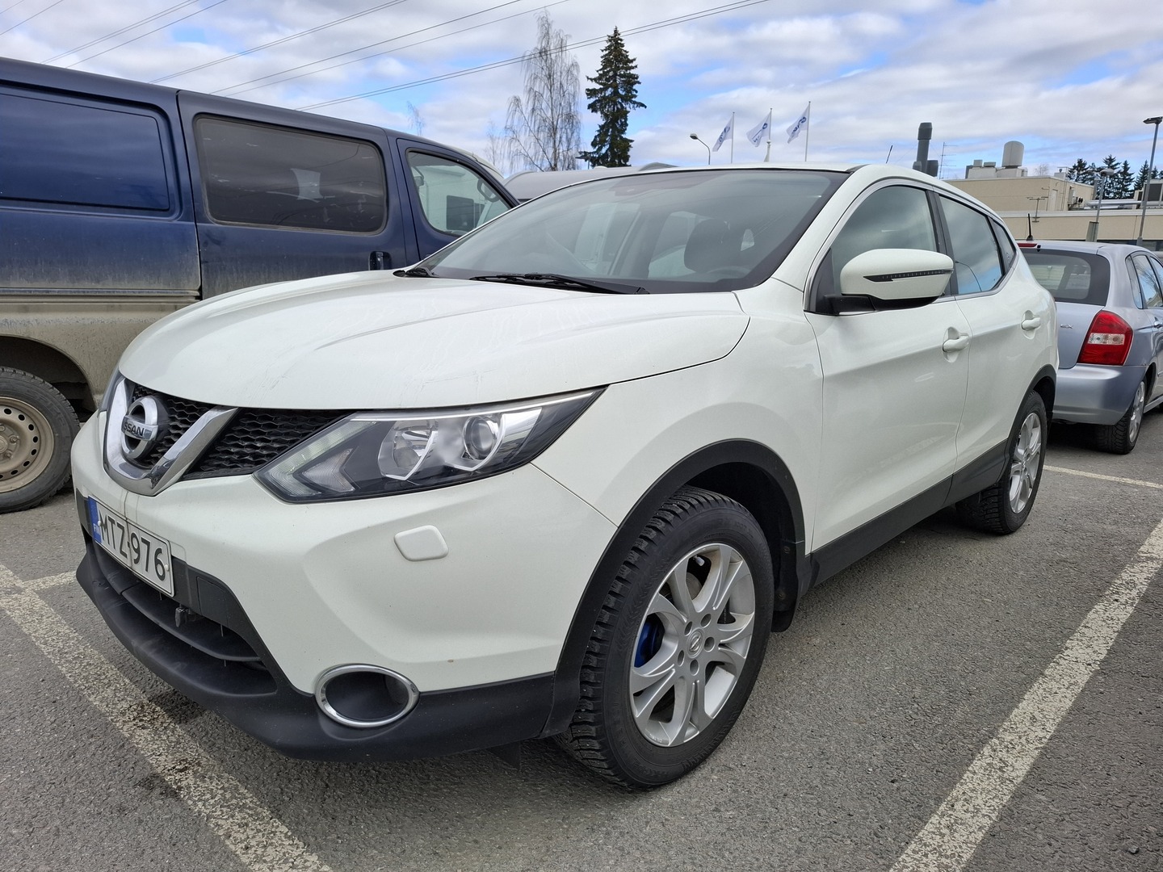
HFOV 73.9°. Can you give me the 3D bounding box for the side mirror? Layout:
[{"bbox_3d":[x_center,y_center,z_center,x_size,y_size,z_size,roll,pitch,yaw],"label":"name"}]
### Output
[{"bbox_3d":[0.869,-0.453,2.131,0.235,0.160,0.190,12,16,42],"label":"side mirror"}]

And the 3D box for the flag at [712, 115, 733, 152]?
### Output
[{"bbox_3d":[7.662,-16.384,41.909,1.192,1.912,0.500,3,12,9],"label":"flag"}]

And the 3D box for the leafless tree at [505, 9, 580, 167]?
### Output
[{"bbox_3d":[-2.592,-19.240,53.120,5.137,18.146,5.137,1,12,-3],"label":"leafless tree"}]

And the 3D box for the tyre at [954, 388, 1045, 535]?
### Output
[{"bbox_3d":[2.035,0.112,3.722,0.225,0.685,0.685,12,16,42],"label":"tyre"}]

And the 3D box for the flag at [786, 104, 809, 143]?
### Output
[{"bbox_3d":[10.950,-15.861,39.214,1.319,1.923,0.500,4,12,14],"label":"flag"}]

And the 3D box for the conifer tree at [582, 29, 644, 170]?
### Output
[{"bbox_3d":[2.223,-18.738,53.262,4.196,17.322,4.196,2,12,2],"label":"conifer tree"}]

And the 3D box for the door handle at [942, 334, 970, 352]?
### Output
[{"bbox_3d":[1.284,-0.322,2.660,0.050,0.045,0.230,12,16,42],"label":"door handle"}]

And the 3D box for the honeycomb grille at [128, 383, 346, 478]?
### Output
[{"bbox_3d":[-0.863,-0.021,1.726,1.000,0.200,0.220,12,16,42],"label":"honeycomb grille"}]

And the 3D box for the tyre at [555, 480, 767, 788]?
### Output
[{"bbox_3d":[0.201,0.460,1.847,0.225,0.685,0.685,12,16,42],"label":"tyre"}]

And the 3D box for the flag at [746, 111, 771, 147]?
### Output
[{"bbox_3d":[9.371,-16.268,40.873,1.427,1.865,0.500,4,12,11],"label":"flag"}]

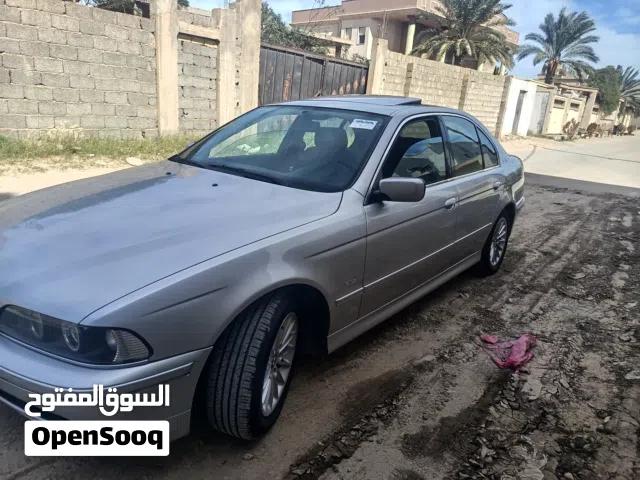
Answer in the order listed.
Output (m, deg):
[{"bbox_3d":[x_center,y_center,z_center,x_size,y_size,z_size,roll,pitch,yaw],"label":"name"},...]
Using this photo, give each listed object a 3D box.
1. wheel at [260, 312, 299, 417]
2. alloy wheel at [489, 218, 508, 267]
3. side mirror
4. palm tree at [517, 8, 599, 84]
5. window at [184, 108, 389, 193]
[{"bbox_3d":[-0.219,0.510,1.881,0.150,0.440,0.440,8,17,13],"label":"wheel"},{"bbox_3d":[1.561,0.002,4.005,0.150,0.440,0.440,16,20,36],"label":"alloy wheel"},{"bbox_3d":[0.399,-0.244,2.155,0.220,0.130,0.120,16,20,36],"label":"side mirror"},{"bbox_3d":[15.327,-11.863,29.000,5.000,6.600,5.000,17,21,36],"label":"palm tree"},{"bbox_3d":[-0.278,-0.615,2.700,1.430,0.150,0.840,16,48,36],"label":"window"}]

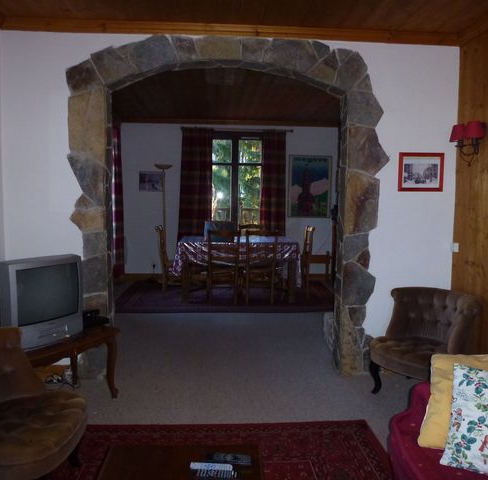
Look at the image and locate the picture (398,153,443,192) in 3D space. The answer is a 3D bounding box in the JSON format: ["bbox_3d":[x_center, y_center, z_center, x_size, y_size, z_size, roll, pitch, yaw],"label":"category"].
[{"bbox_3d":[1.296,-0.492,3.231,0.345,0.281,0.020,0,5,-4],"label":"picture"}]

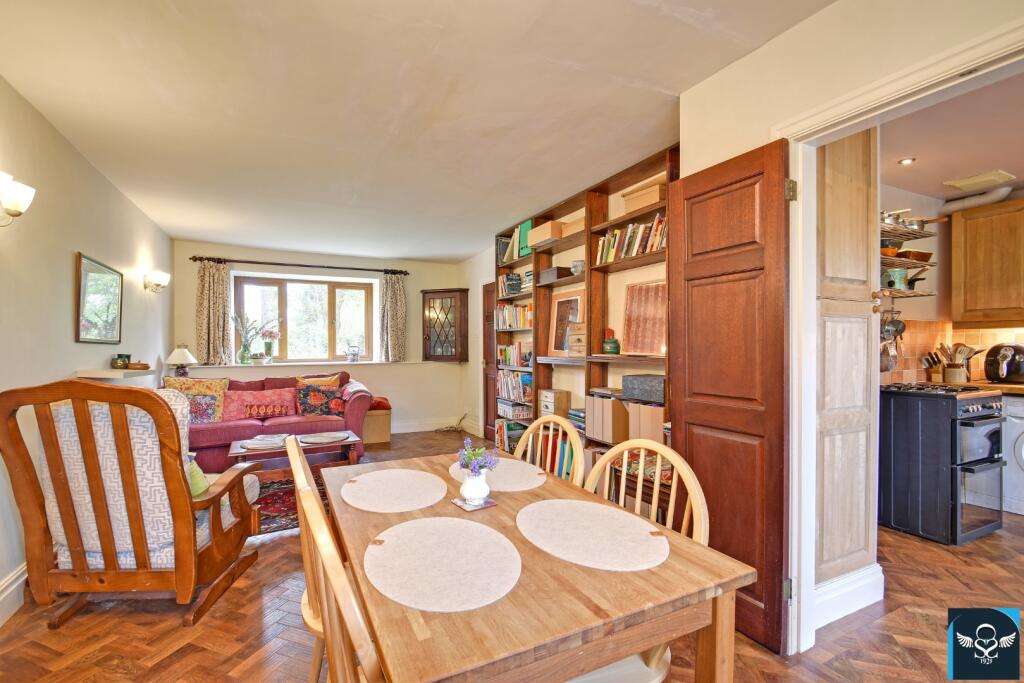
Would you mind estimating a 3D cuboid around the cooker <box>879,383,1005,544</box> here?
[{"bbox_3d":[2.790,0.750,2.915,0.600,0.920,0.630,0,0,-27],"label":"cooker"}]

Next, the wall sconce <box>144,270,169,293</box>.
[{"bbox_3d":[-3.177,-0.538,3.828,0.160,0.200,0.290,0,0,-28],"label":"wall sconce"}]

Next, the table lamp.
[{"bbox_3d":[-3.442,0.224,4.450,0.265,0.350,0.265,0,0,-24],"label":"table lamp"}]

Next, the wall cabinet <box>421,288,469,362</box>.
[{"bbox_3d":[-0.878,-0.213,5.873,0.670,0.970,0.370,0,0,15],"label":"wall cabinet"}]

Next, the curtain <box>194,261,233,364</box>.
[{"bbox_3d":[-3.357,-0.321,4.808,0.343,1.161,0.120,0,0,-24],"label":"curtain"}]

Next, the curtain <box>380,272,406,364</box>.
[{"bbox_3d":[-1.555,-0.316,5.618,0.327,1.185,0.120,0,0,-24],"label":"curtain"}]

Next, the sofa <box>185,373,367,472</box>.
[{"bbox_3d":[-2.550,0.785,4.500,1.930,0.850,0.950,0,0,-25],"label":"sofa"}]

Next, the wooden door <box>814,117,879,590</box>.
[{"bbox_3d":[1.511,-0.010,1.940,0.500,2.120,0.030,0,0,-24],"label":"wooden door"}]

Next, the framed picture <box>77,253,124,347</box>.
[{"bbox_3d":[-2.706,-0.246,2.810,0.035,0.520,0.758,0,0,-28],"label":"framed picture"}]

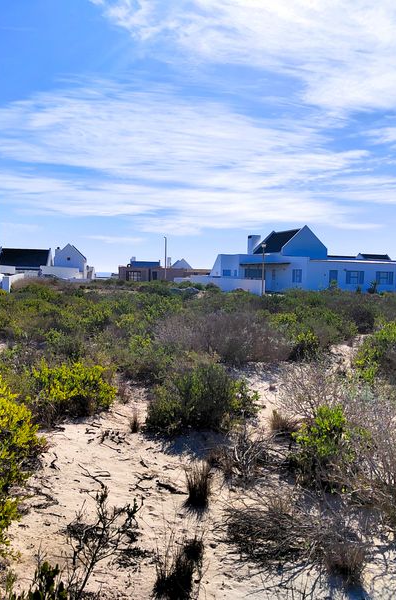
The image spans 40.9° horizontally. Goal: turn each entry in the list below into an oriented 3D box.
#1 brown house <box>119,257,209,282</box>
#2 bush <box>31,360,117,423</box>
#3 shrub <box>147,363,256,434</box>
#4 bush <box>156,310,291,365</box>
[{"bbox_3d":[-5.837,-5.377,94.851,15.500,4.700,10.000,0,3,0],"label":"brown house"},{"bbox_3d":[-1.398,0.993,6.010,0.950,0.580,0.850,0,3,-13],"label":"bush"},{"bbox_3d":[0.048,0.990,5.658,1.180,0.640,1.000,0,3,0],"label":"shrub"},{"bbox_3d":[0.465,0.667,9.847,2.450,0.860,1.900,0,3,3],"label":"bush"}]

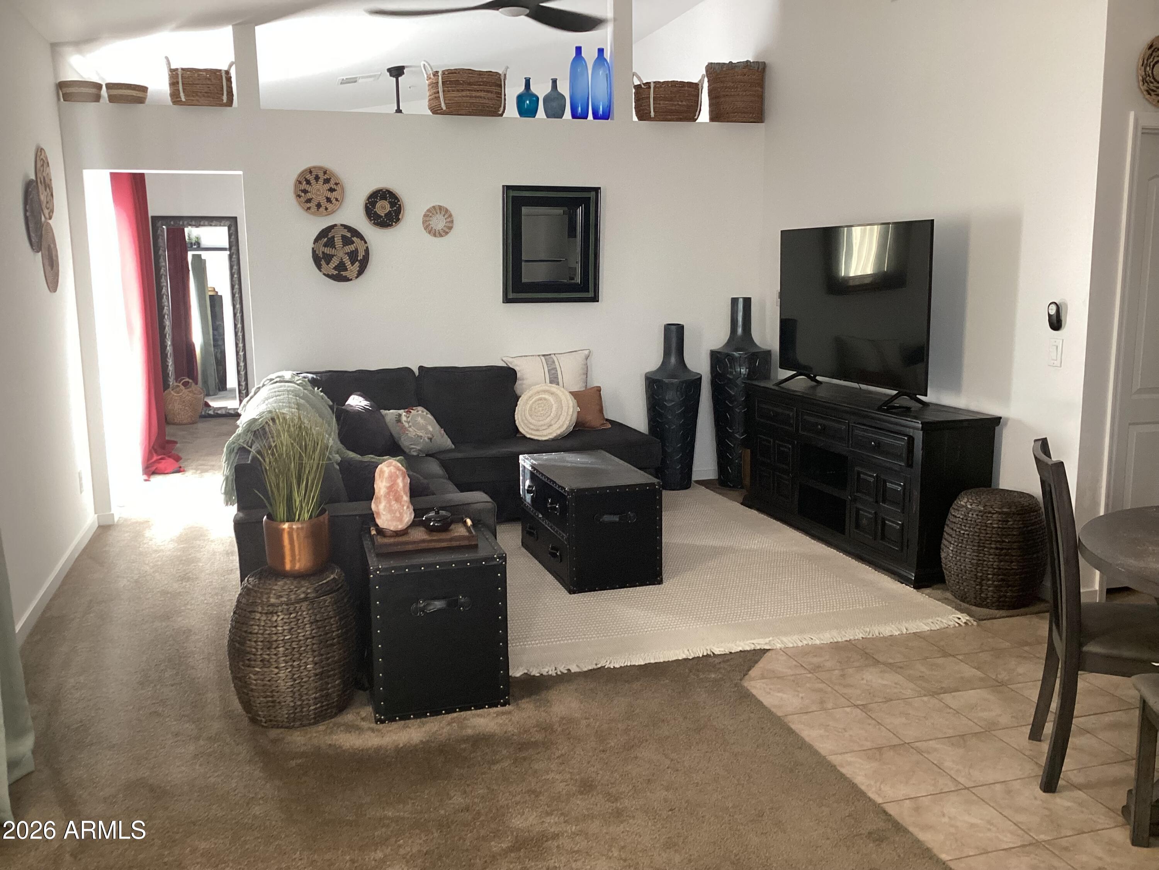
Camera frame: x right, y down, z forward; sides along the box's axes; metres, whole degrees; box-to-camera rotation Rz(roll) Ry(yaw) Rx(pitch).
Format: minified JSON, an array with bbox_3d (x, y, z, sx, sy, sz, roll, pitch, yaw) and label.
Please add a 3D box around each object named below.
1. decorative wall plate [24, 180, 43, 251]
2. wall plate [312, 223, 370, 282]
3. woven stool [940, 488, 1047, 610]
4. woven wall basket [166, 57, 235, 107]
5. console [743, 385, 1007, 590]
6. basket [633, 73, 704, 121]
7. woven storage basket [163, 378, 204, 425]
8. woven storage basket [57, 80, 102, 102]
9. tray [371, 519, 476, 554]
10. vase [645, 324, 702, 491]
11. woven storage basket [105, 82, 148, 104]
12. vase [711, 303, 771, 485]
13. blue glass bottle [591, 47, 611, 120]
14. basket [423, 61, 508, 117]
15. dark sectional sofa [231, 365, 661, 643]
[{"bbox_3d":[-2.529,-1.010,4.801,0.055,0.335,0.335,-3,10,-16],"label":"decorative wall plate"},{"bbox_3d":[-1.472,-1.121,6.404,0.352,0.352,0.050,-3,10,-16],"label":"wall plate"},{"bbox_3d":[1.874,0.509,4.694,0.445,0.475,0.445,-3,10,-16],"label":"woven stool"},{"bbox_3d":[-2.242,-2.073,6.123,0.380,0.270,0.270,-3,10,-16],"label":"woven wall basket"},{"bbox_3d":[1.532,0.184,5.774,0.465,0.772,1.830,-3,10,-16],"label":"console"},{"bbox_3d":[0.588,-2.234,6.923,0.400,0.276,0.300,-3,10,-16],"label":"basket"},{"bbox_3d":[-3.927,-0.337,10.302,0.370,0.443,0.350,-3,10,-16],"label":"woven storage basket"},{"bbox_3d":[-2.853,-1.948,5.937,0.237,0.112,0.232,-3,10,-16],"label":"woven storage basket"},{"bbox_3d":[-0.574,0.356,3.782,0.355,0.050,0.303,-3,9,-15],"label":"tray"},{"bbox_3d":[0.635,-0.194,7.010,0.375,1.115,0.375,-1,9,0],"label":"vase"},{"bbox_3d":[-2.614,-1.963,6.006,0.225,0.112,0.225,-3,10,-16],"label":"woven storage basket"},{"bbox_3d":[1.119,-0.293,7.209,0.412,1.309,0.412,-1,9,0],"label":"vase"},{"bbox_3d":[0.139,-2.289,6.777,0.140,0.455,0.140,-1,9,0],"label":"blue glass bottle"},{"bbox_3d":[-0.727,-2.199,6.619,0.530,0.330,0.340,-3,10,-17],"label":"basket"},{"bbox_3d":[-0.538,0.189,5.444,2.356,0.912,2.645,-3,10,-16],"label":"dark sectional sofa"}]

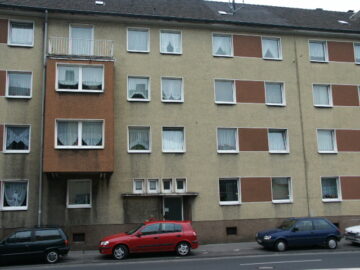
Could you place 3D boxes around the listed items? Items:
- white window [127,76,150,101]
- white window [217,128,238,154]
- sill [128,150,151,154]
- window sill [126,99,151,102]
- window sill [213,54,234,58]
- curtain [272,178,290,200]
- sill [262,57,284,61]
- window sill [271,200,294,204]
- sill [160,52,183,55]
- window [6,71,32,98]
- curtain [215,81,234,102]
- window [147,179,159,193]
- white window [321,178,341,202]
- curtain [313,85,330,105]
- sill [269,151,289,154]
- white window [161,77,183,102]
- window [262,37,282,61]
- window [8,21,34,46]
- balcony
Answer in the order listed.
[{"bbox_3d":[-2.125,-2.383,20.074,1.200,1.353,0.160,1,-10,-12],"label":"white window"},{"bbox_3d":[2.554,0.308,20.609,1.176,1.377,0.160,1,-10,-12],"label":"white window"},{"bbox_3d":[-2.084,0.907,19.819,1.135,0.141,0.200,1,-10,-12],"label":"sill"},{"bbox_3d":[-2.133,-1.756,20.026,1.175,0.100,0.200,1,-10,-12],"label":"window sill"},{"bbox_3d":[2.400,-4.337,21.161,1.184,0.120,0.200,1,-10,-13],"label":"window sill"},{"bbox_3d":[5.479,2.918,20.856,1.023,1.170,0.100,1,-10,-12],"label":"curtain"},{"bbox_3d":[5.507,-4.484,22.765,1.220,0.090,0.180,1,-10,-12],"label":"sill"},{"bbox_3d":[5.464,3.568,20.563,1.186,0.090,0.190,1,-10,-12],"label":"window sill"},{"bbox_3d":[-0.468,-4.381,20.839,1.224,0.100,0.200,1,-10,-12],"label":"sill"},{"bbox_3d":[-8.112,-2.541,19.532,1.213,1.364,0.150,1,-10,-12],"label":"window"},{"bbox_3d":[2.486,-2.329,21.069,1.176,1.353,0.160,1,-10,-12],"label":"curtain"},{"bbox_3d":[-1.320,2.577,19.274,0.576,0.687,0.160,1,-10,-13],"label":"window"},{"bbox_3d":[8.402,3.005,21.397,1.218,1.375,0.150,1,-10,-12],"label":"white window"},{"bbox_3d":[8.288,-2.333,22.469,1.115,1.210,0.100,1,-10,-12],"label":"curtain"},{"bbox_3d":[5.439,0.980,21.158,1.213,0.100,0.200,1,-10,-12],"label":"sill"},{"bbox_3d":[-0.386,-2.361,20.326,1.173,1.343,0.180,1,-10,-13],"label":"white window"},{"bbox_3d":[5.340,-4.986,22.190,1.228,1.380,0.180,1,-10,-12],"label":"window"},{"bbox_3d":[-7.942,-5.099,19.370,1.190,1.335,0.150,1,-10,-12],"label":"window"},{"bbox_3d":[-4.824,-3.977,18.961,3.006,0.989,1.513,1,-10,-12],"label":"balcony"}]

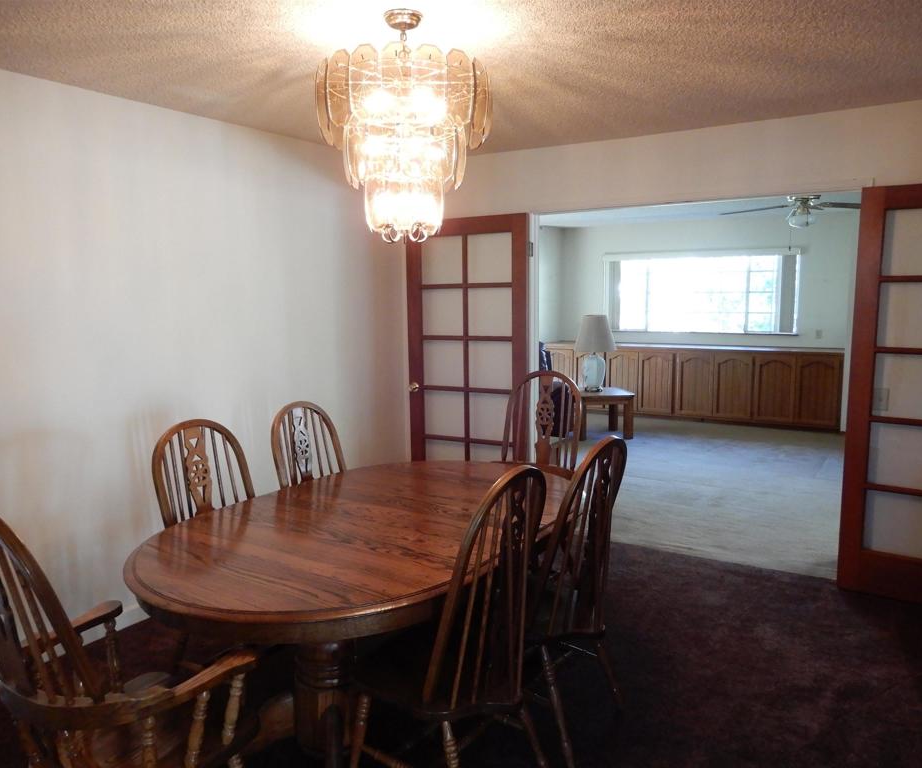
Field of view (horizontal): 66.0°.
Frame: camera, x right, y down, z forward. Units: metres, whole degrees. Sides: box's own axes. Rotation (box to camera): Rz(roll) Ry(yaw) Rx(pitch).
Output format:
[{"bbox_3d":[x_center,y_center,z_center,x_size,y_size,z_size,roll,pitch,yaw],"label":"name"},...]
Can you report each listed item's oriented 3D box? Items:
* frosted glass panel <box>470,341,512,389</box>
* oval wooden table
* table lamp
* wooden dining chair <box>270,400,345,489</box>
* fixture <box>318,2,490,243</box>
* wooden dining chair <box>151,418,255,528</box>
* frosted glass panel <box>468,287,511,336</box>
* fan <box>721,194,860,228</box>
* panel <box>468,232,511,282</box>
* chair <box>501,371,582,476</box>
[{"bbox_3d":[0.196,-0.124,4.717,0.320,0.320,0.015,3,8,27],"label":"frosted glass panel"},{"bbox_3d":[-0.281,0.851,2.630,1.180,0.760,1.770,3,9,28],"label":"oval wooden table"},{"bbox_3d":[1.442,-0.331,7.641,0.450,0.800,0.450,1,8,11],"label":"table lamp"},{"bbox_3d":[-0.477,0.629,3.147,0.560,1.070,0.470,4,9,31],"label":"wooden dining chair"},{"bbox_3d":[-0.176,-0.828,2.319,0.575,0.710,0.575,-1,8,-4],"label":"fixture"},{"bbox_3d":[-0.803,0.690,2.718,0.560,1.070,0.470,4,9,31],"label":"wooden dining chair"},{"bbox_3d":[0.191,-0.470,4.671,0.320,0.320,0.015,3,8,27],"label":"frosted glass panel"},{"bbox_3d":[2.934,-1.450,6.118,1.340,0.300,1.340,4,9,31],"label":"fan"},{"bbox_3d":[0.186,-0.815,4.625,0.320,0.320,0.015,3,8,27],"label":"panel"},{"bbox_3d":[0.345,0.530,3.618,0.560,1.120,0.600,4,9,33],"label":"chair"}]

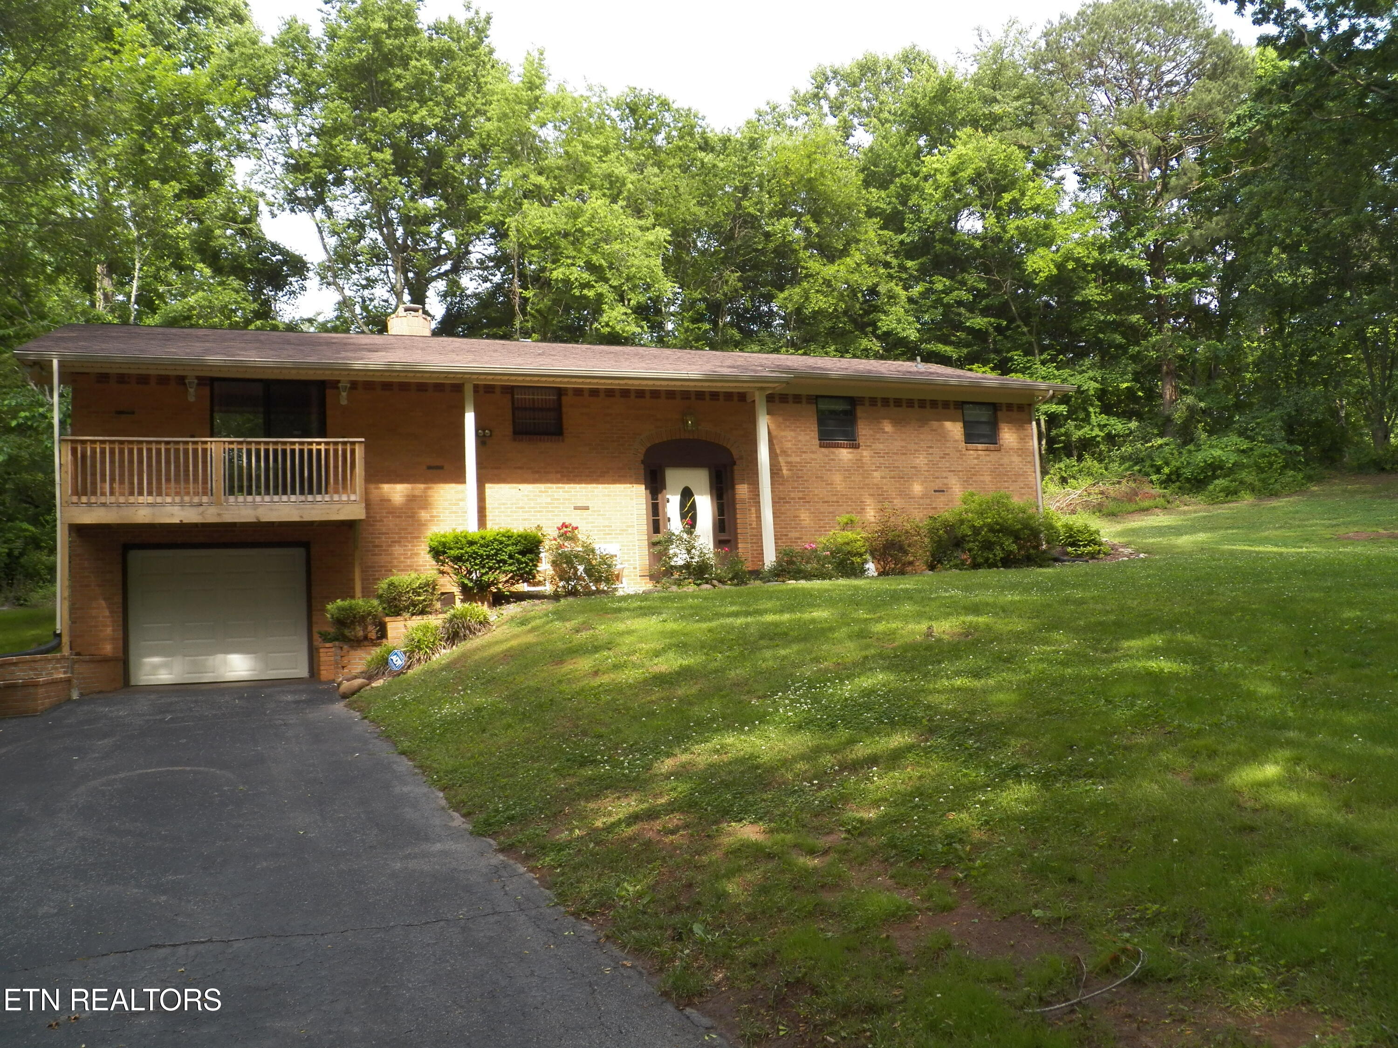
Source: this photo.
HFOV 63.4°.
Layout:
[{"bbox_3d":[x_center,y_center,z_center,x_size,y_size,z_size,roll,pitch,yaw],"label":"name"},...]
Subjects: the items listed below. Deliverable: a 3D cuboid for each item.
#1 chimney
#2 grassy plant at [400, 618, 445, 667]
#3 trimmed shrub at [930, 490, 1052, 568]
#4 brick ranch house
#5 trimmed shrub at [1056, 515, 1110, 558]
[{"bbox_3d":[-6.379,-4.367,24.990,0.900,1.050,0.750,-1,-5,-22],"label":"chimney"},{"bbox_3d":[-4.393,1.906,17.942,0.680,0.700,0.680,-1,-5,-22],"label":"grassy plant"},{"bbox_3d":[5.938,0.145,23.156,2.350,1.520,1.650,-1,-5,-22],"label":"trimmed shrub"},{"bbox_3d":[-2.792,-0.740,25.005,19.750,7.250,10.350,-1,-5,-22],"label":"brick ranch house"},{"bbox_3d":[8.366,0.262,24.642,1.100,0.900,1.050,-1,-5,-22],"label":"trimmed shrub"}]

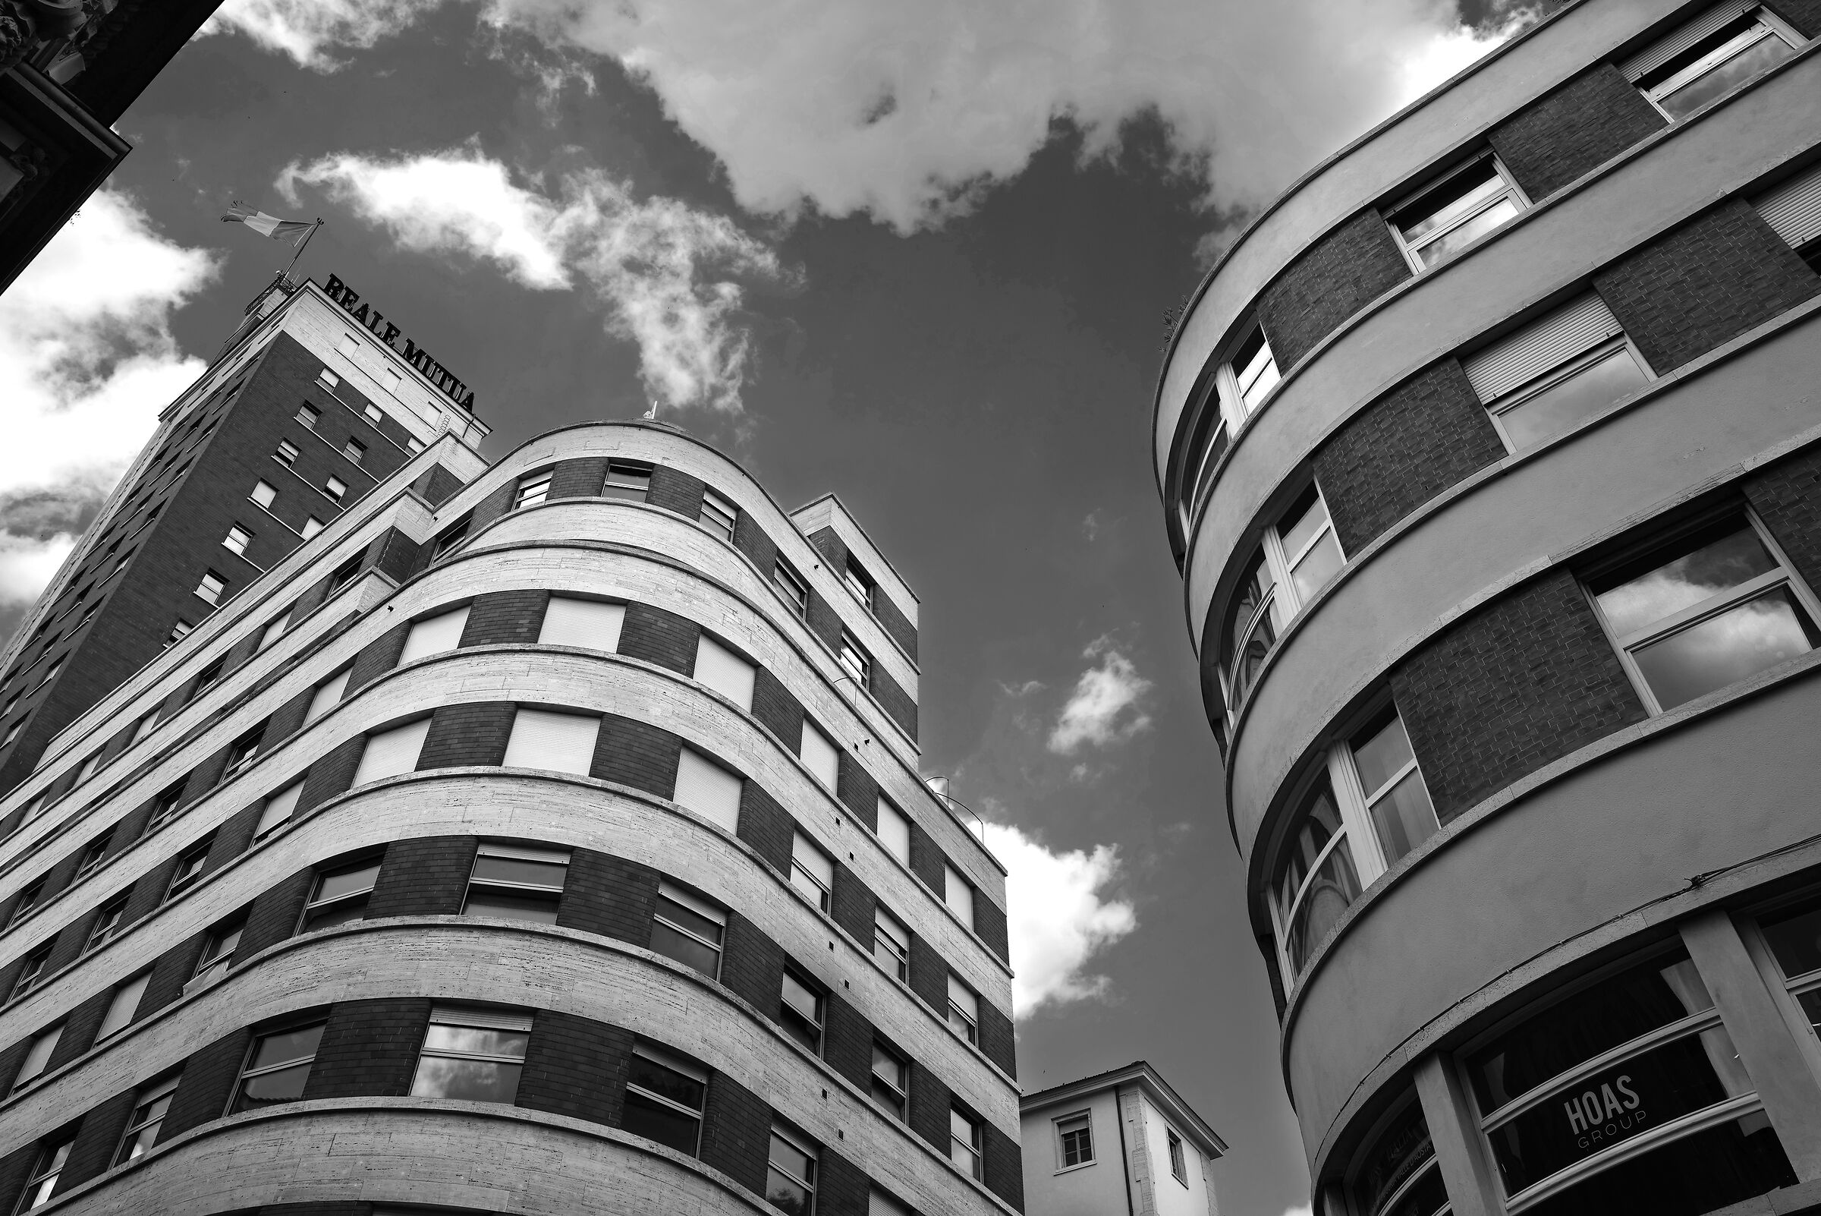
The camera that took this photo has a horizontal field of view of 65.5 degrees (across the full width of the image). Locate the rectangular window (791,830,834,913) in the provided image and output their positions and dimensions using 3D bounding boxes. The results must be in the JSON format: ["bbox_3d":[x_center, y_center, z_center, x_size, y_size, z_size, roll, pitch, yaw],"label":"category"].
[{"bbox_3d":[-2.272,5.961,31.704,0.180,1.579,1.581,-25,-52,21],"label":"rectangular window"}]

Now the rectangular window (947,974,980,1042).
[{"bbox_3d":[1.238,10.166,35.505,0.180,1.579,1.503,-26,-53,22],"label":"rectangular window"}]

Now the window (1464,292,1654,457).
[{"bbox_3d":[6.430,-2.315,14.104,1.462,1.760,0.150,-30,-54,24],"label":"window"}]

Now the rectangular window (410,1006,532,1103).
[{"bbox_3d":[-7.385,7.576,24.025,1.768,1.645,0.150,7,-48,-7],"label":"rectangular window"}]

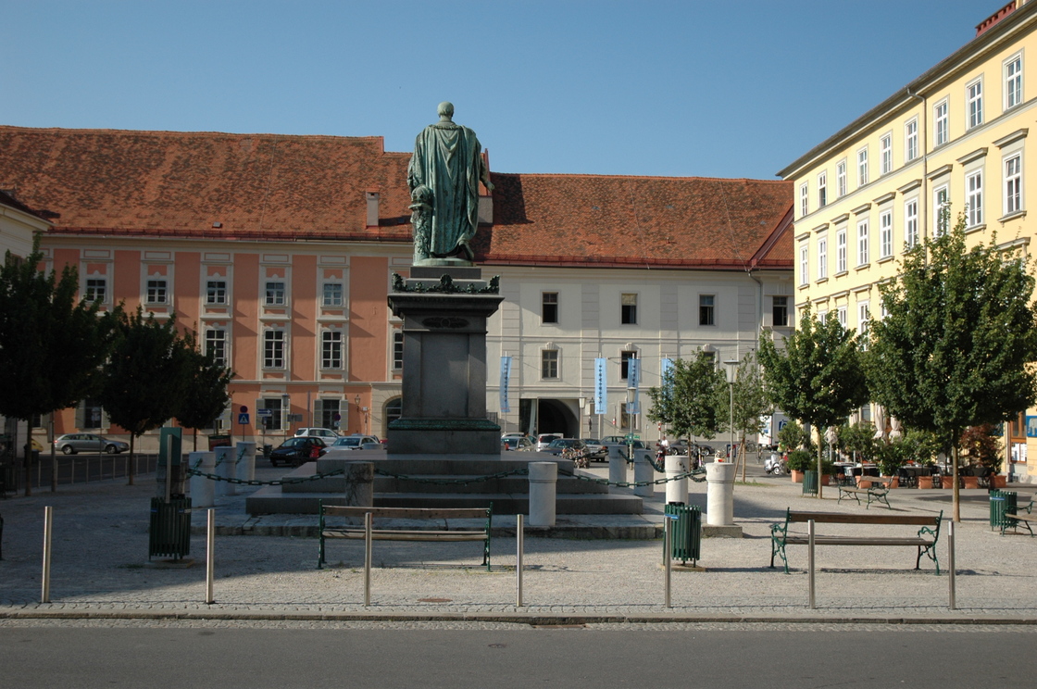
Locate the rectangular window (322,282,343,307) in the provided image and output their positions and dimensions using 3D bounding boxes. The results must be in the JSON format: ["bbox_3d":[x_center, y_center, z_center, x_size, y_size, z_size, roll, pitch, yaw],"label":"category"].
[{"bbox_3d":[-13.246,-3.571,82.200,1.370,1.620,0.200,1,-3,-7],"label":"rectangular window"}]

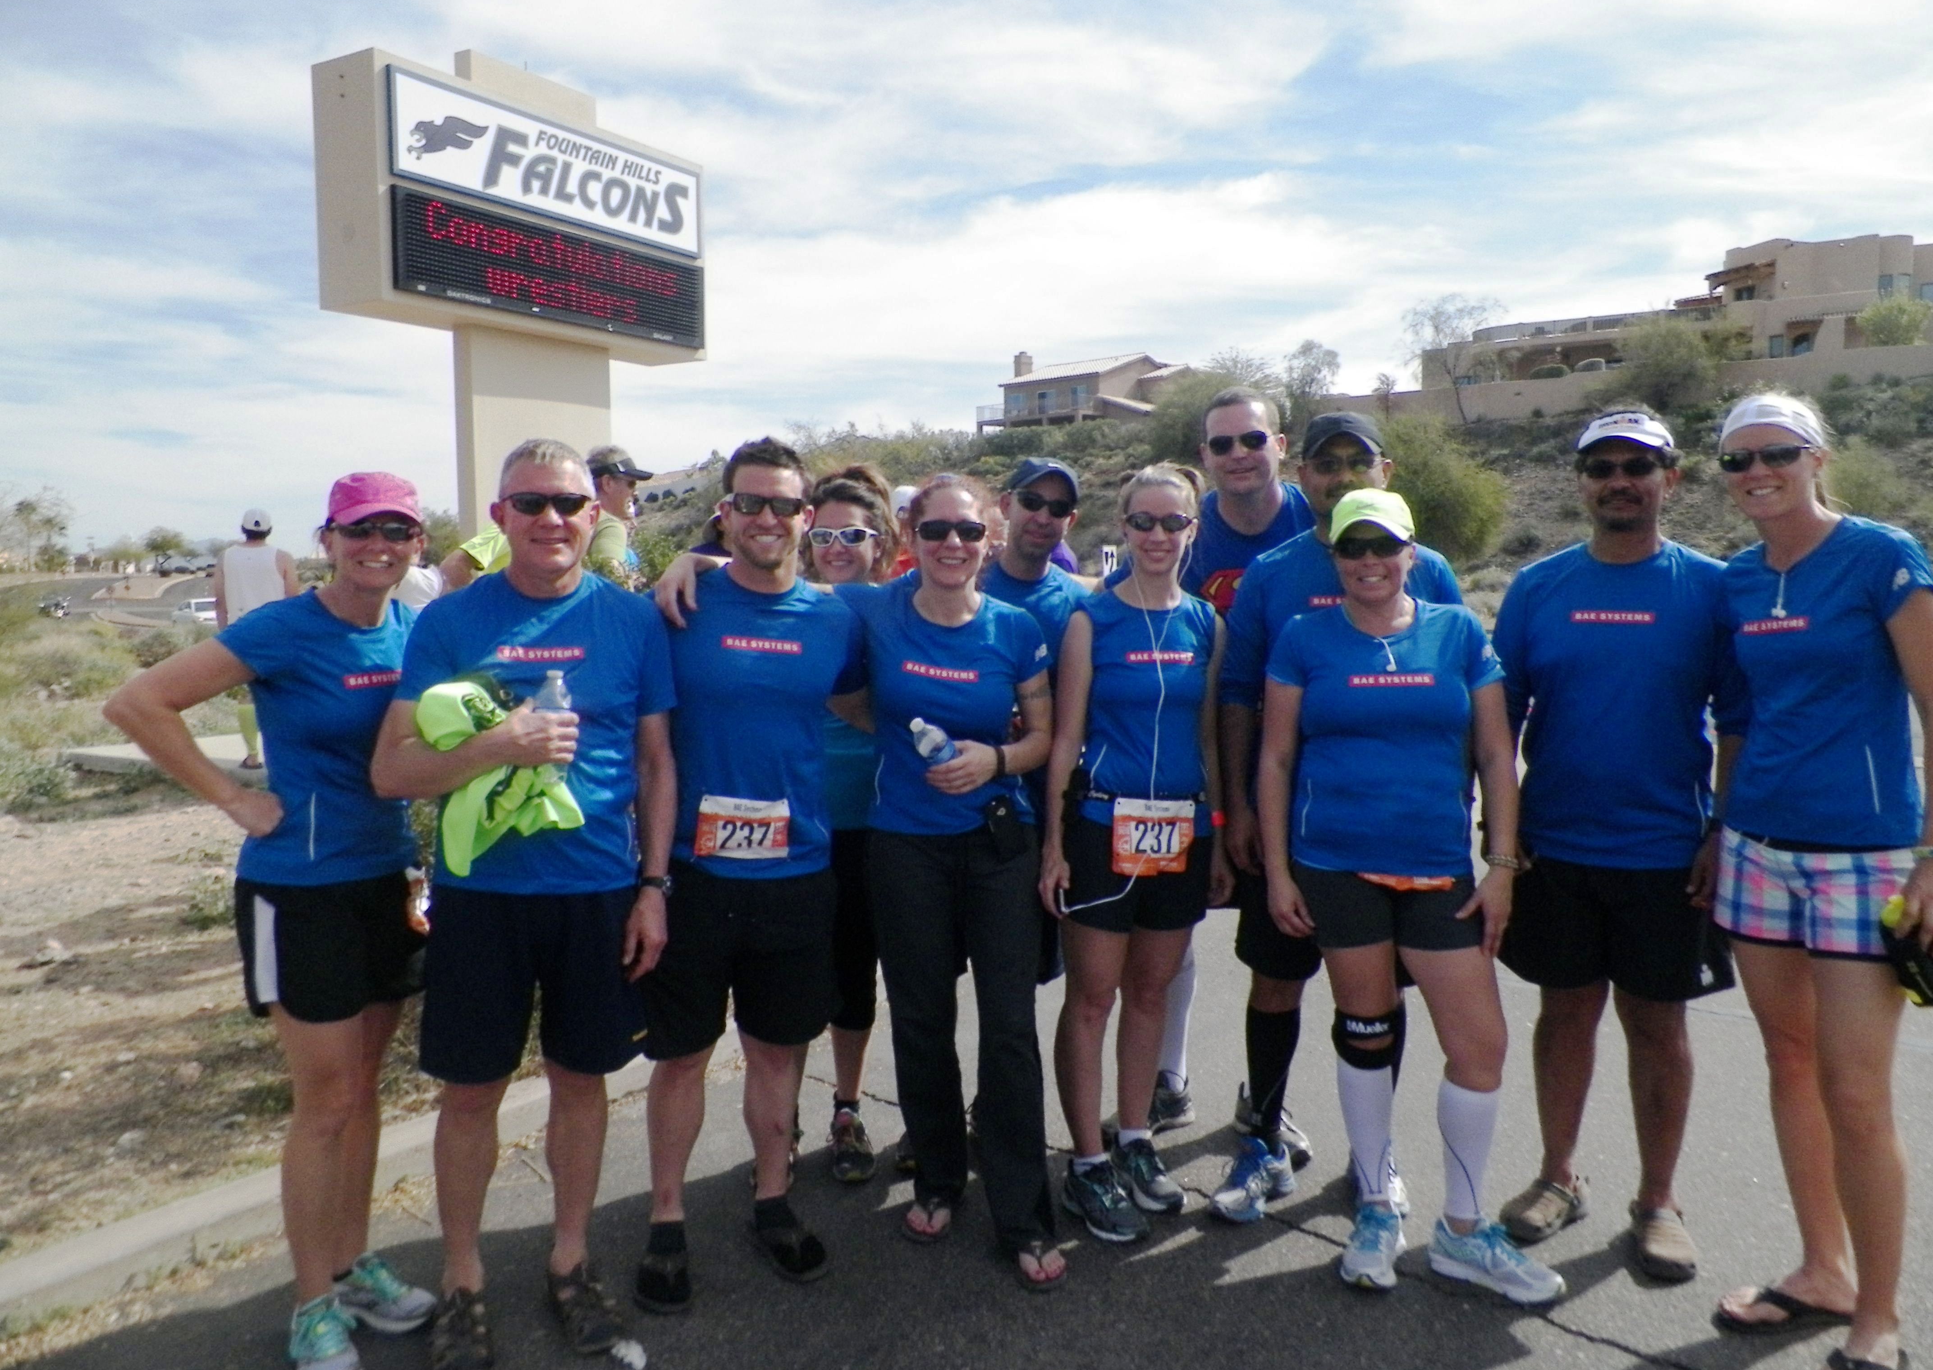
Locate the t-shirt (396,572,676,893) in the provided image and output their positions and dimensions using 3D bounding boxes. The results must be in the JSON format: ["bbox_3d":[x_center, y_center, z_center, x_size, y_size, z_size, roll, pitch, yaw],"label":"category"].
[{"bbox_3d":[-0.788,0.079,2.550,0.490,0.575,0.280,-2,5,-19],"label":"t-shirt"}]

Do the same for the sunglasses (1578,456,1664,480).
[{"bbox_3d":[1.340,-0.446,2.850,0.145,0.045,0.150,6,13,31],"label":"sunglasses"}]

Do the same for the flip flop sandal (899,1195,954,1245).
[{"bbox_3d":[-0.073,1.160,3.127,0.100,0.060,0.260,0,5,5],"label":"flip flop sandal"}]

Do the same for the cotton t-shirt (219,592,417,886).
[{"bbox_3d":[-1.181,0.100,2.590,0.290,0.550,0.450,4,7,42],"label":"cotton t-shirt"}]

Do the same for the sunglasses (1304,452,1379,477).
[{"bbox_3d":[0.825,-0.483,3.070,0.145,0.045,0.150,-1,5,14],"label":"sunglasses"}]

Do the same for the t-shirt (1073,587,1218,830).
[{"bbox_3d":[0.407,0.059,3.120,0.305,0.545,0.220,-1,5,-6],"label":"t-shirt"}]

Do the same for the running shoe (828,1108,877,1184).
[{"bbox_3d":[-0.282,1.114,3.437,0.100,0.110,0.265,-1,5,-8],"label":"running shoe"}]

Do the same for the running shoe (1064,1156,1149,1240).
[{"bbox_3d":[0.304,1.131,3.106,0.100,0.120,0.268,-4,6,-32],"label":"running shoe"}]

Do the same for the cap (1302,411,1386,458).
[{"bbox_3d":[0.844,-0.555,3.120,0.175,0.115,0.260,1,7,16],"label":"cap"}]

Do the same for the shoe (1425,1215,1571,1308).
[{"bbox_3d":[1.090,1.161,2.862,0.265,0.105,0.100,3,6,34],"label":"shoe"}]

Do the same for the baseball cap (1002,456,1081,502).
[{"bbox_3d":[0.181,-0.485,3.320,0.168,0.120,0.250,15,8,-9],"label":"baseball cap"}]

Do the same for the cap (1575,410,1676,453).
[{"bbox_3d":[1.335,-0.516,2.830,0.180,0.085,0.250,6,10,31],"label":"cap"}]

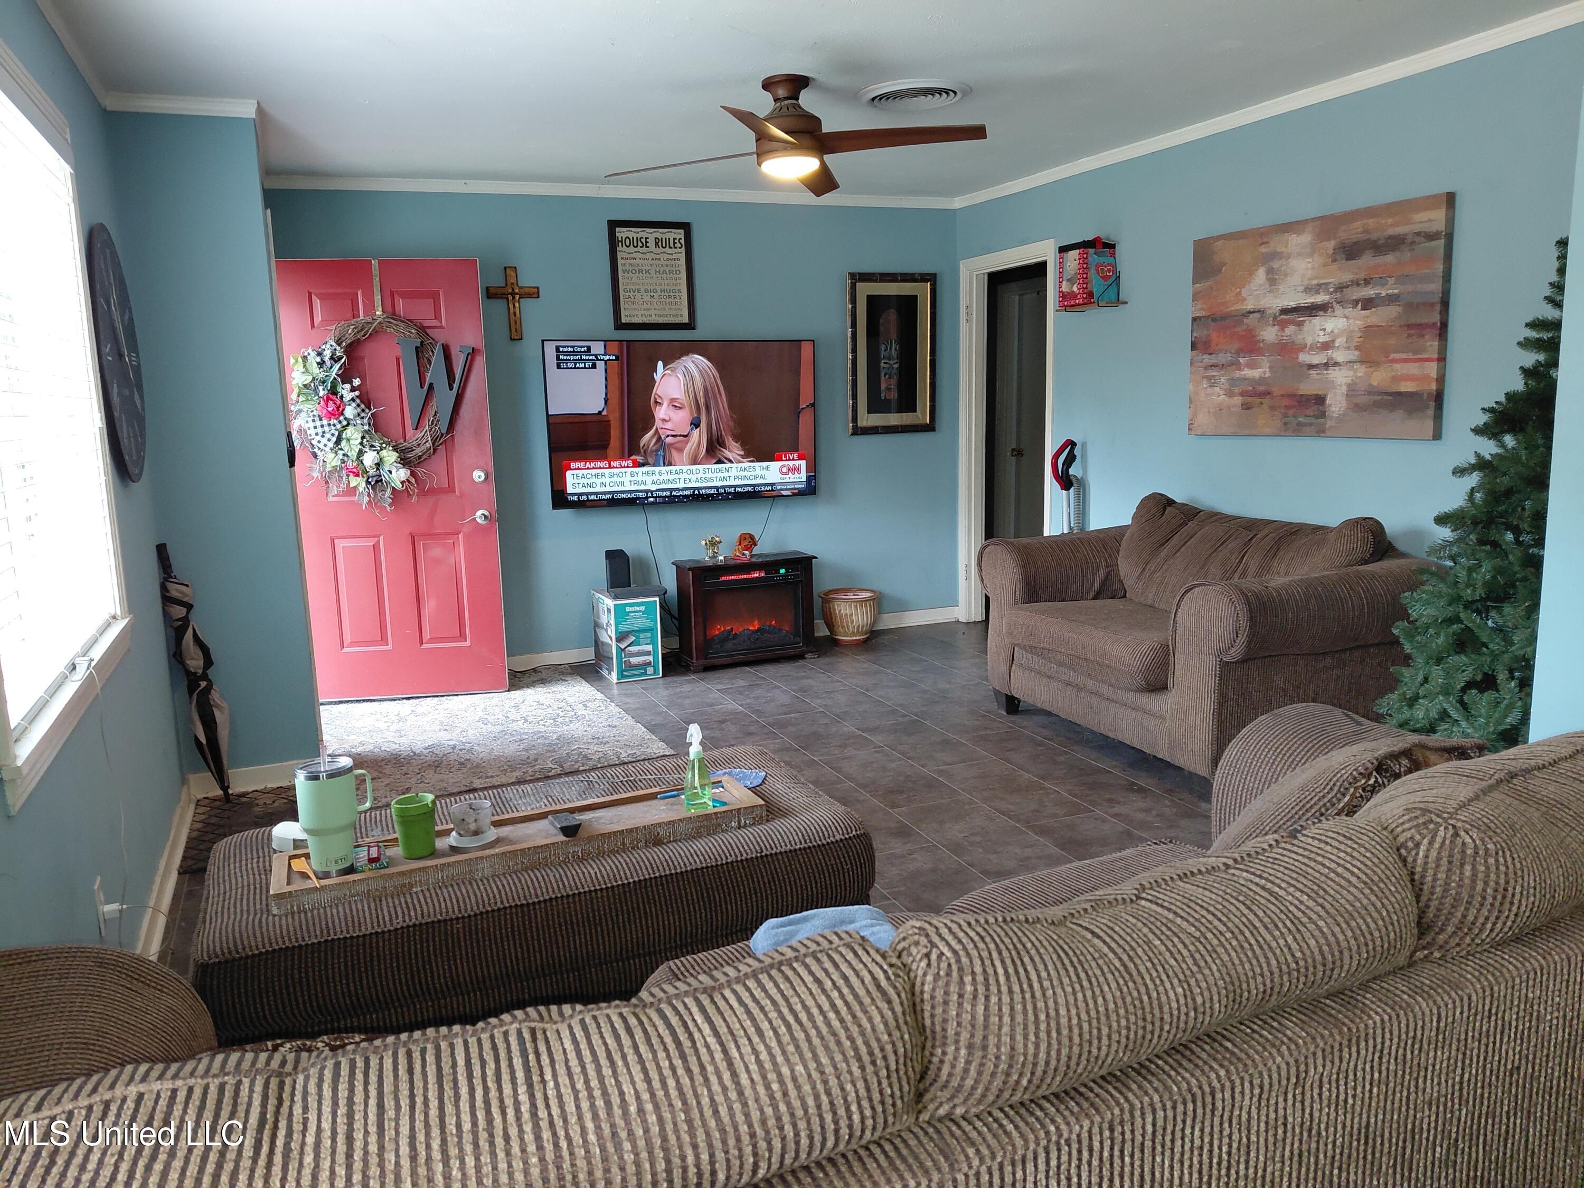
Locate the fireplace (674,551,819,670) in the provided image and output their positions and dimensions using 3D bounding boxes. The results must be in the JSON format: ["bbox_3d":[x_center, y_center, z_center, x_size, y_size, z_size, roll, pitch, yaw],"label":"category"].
[{"bbox_3d":[-0.238,0.089,6.048,0.716,0.536,0.269,-6,11,-24],"label":"fireplace"}]

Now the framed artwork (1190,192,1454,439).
[{"bbox_3d":[1.943,-1.002,4.343,0.040,0.810,1.180,-6,10,-22],"label":"framed artwork"}]

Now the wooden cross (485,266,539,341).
[{"bbox_3d":[-1.395,-1.456,5.734,0.260,0.355,0.025,-6,11,-22],"label":"wooden cross"}]

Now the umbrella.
[{"bbox_3d":[-2.063,0.289,3.999,0.130,0.960,0.110,-13,13,-21],"label":"umbrella"}]

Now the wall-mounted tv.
[{"bbox_3d":[-0.549,-0.897,5.975,1.455,0.835,0.065,-6,11,-23],"label":"wall-mounted tv"}]

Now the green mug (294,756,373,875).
[{"bbox_3d":[-0.887,0.434,2.238,0.110,0.219,0.150,5,12,34],"label":"green mug"}]

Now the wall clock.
[{"bbox_3d":[-1.997,-0.704,3.384,0.040,0.750,0.750,-6,10,-22],"label":"wall clock"}]

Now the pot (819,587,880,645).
[{"bbox_3d":[0.338,0.127,6.442,0.345,0.287,0.345,-2,10,0],"label":"pot"}]

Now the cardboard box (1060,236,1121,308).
[{"bbox_3d":[1.410,-1.518,5.457,0.155,0.300,0.225,-6,11,-23],"label":"cardboard box"}]

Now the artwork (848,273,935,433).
[{"bbox_3d":[0.571,-1.365,6.526,0.560,0.896,0.035,-6,10,-22],"label":"artwork"}]

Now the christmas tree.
[{"bbox_3d":[2.011,-0.086,3.030,0.920,1.760,0.920,-6,10,-22],"label":"christmas tree"}]

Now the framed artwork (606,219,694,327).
[{"bbox_3d":[-0.724,-1.648,5.938,0.438,0.545,0.025,-6,10,-22],"label":"framed artwork"}]

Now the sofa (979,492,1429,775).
[{"bbox_3d":[1.523,0.103,4.464,0.960,0.940,1.520,-6,11,-23],"label":"sofa"}]

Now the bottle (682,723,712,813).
[{"bbox_3d":[-0.211,0.377,2.517,0.062,0.198,0.060,-2,10,0],"label":"bottle"}]

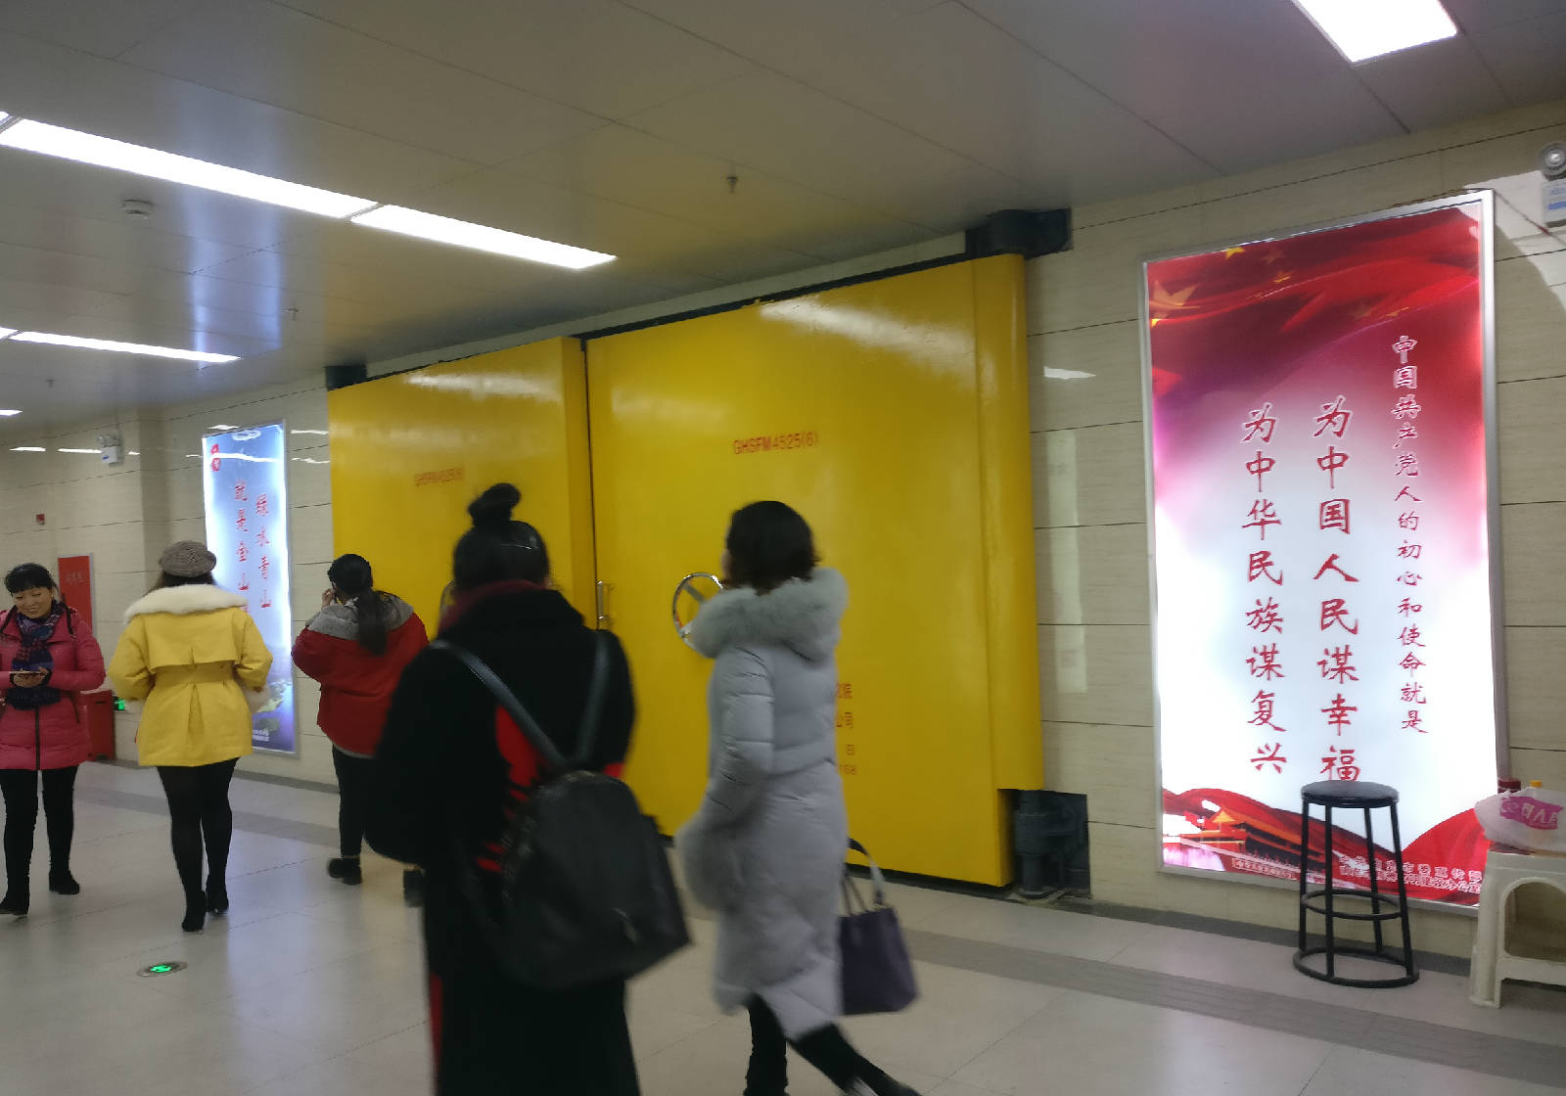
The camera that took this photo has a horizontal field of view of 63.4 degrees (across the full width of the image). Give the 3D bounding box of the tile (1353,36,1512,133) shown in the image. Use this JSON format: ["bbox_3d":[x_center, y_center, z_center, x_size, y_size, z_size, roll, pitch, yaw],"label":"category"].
[{"bbox_3d":[2.047,-1.456,3.974,0.300,0.025,0.800,-3,-1,38],"label":"tile"}]

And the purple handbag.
[{"bbox_3d":[0.188,1.014,3.382,0.340,0.440,0.150,-3,-1,38],"label":"purple handbag"}]

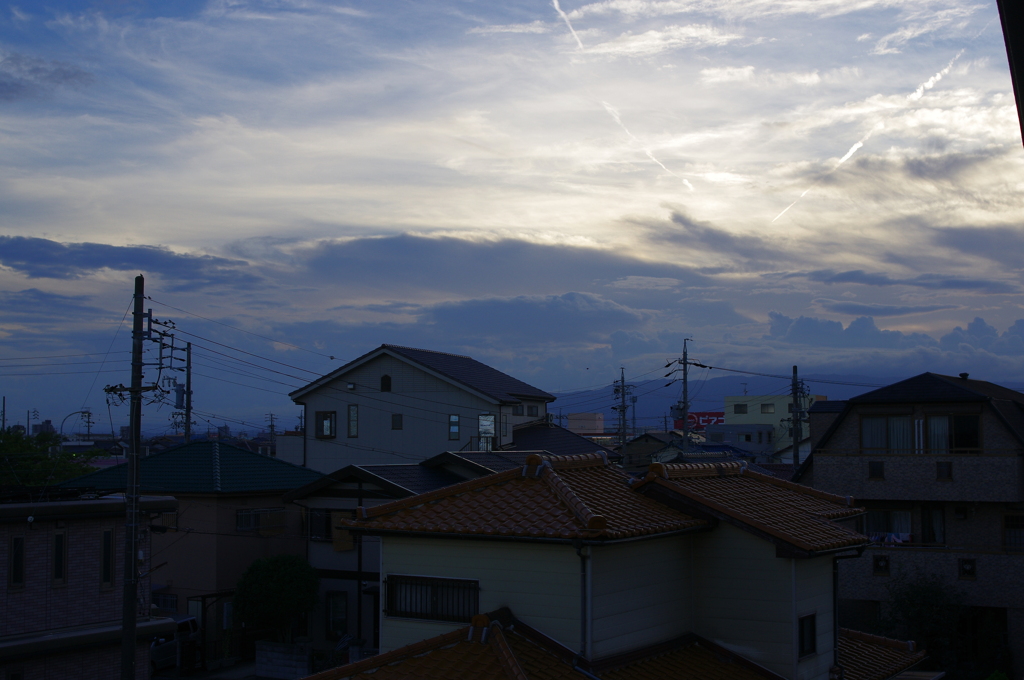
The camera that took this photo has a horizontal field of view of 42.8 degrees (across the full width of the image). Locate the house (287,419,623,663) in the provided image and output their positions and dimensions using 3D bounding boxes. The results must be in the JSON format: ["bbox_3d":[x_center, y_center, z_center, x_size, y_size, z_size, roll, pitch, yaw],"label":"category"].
[{"bbox_3d":[-1.751,7.462,47.113,7.980,7.400,10.300,-3,-5,32],"label":"house"}]

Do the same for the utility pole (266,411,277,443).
[{"bbox_3d":[-43.159,19.057,234.230,1.900,12.400,1.000,-3,-5,32],"label":"utility pole"}]

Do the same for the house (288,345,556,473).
[{"bbox_3d":[-4.333,6.978,73.953,12.500,12.400,11.600,-2,-5,21],"label":"house"}]

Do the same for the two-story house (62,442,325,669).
[{"bbox_3d":[-11.482,7.627,49.967,8.500,7.500,8.100,-3,-5,32],"label":"two-story house"}]

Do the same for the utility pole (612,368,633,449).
[{"bbox_3d":[10.113,9.566,117.614,1.900,13.800,1.100,-3,-5,32],"label":"utility pole"}]

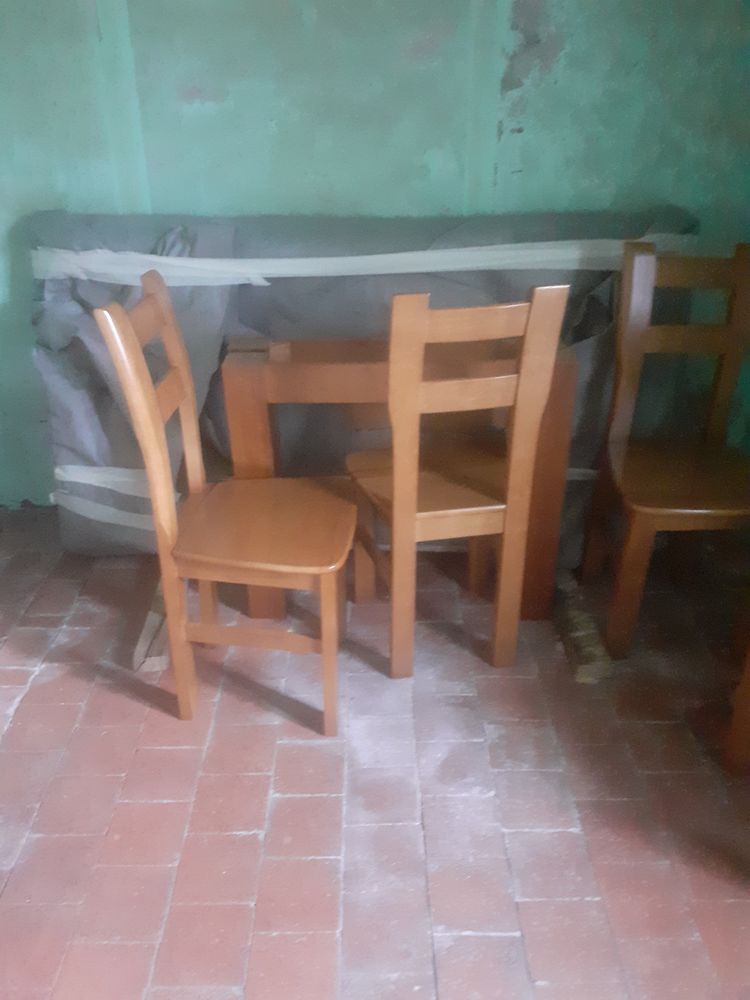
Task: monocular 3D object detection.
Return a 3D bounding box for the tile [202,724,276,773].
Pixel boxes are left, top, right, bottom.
[{"bbox_3d":[-0.303,0.571,1.771,0.155,0.015,0.148,-1,27,0],"label":"tile"}]

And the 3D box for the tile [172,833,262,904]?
[{"bbox_3d":[-0.299,0.708,1.492,0.153,0.015,0.147,-1,29,0],"label":"tile"}]

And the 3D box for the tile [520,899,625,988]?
[{"bbox_3d":[0.338,0.769,1.359,0.150,0.015,0.148,-1,27,0],"label":"tile"}]

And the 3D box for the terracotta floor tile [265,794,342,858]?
[{"bbox_3d":[-0.142,0.662,1.573,0.153,0.015,0.147,-1,29,0],"label":"terracotta floor tile"}]

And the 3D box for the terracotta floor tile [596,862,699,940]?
[{"bbox_3d":[0.491,0.736,1.429,0.153,0.015,0.147,-1,29,0],"label":"terracotta floor tile"}]

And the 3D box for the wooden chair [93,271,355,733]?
[{"bbox_3d":[-0.283,0.016,1.780,0.479,0.965,0.425,2,27,5],"label":"wooden chair"}]

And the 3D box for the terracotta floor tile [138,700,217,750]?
[{"bbox_3d":[-0.469,0.541,1.859,0.156,0.016,0.150,0,28,0],"label":"terracotta floor tile"}]

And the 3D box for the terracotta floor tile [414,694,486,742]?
[{"bbox_3d":[0.172,0.517,1.831,0.153,0.015,0.147,-1,29,0],"label":"terracotta floor tile"}]

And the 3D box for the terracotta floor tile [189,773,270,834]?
[{"bbox_3d":[-0.301,0.640,1.634,0.155,0.015,0.148,-1,27,0],"label":"terracotta floor tile"}]

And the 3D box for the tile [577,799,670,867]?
[{"bbox_3d":[0.503,0.679,1.589,0.156,0.016,0.150,0,28,0],"label":"tile"}]

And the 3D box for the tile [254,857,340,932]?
[{"bbox_3d":[-0.141,0.734,1.444,0.152,0.015,0.148,-1,27,0],"label":"tile"}]

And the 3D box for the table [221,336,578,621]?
[{"bbox_3d":[0.069,-0.059,2.164,0.850,0.738,0.292,0,27,2],"label":"table"}]

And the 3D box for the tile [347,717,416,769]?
[{"bbox_3d":[0.013,0.557,1.786,0.155,0.015,0.148,-1,27,0],"label":"tile"}]

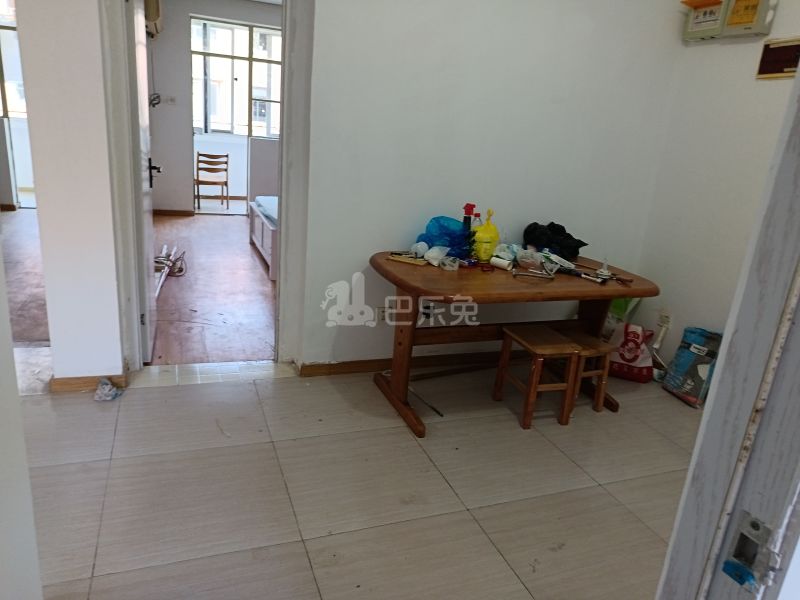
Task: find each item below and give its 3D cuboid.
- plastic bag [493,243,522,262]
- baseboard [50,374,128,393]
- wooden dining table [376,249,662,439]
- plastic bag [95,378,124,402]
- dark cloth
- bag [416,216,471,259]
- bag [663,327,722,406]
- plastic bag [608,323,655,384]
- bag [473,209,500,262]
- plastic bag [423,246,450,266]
[{"bbox_3d":[0.582,-0.255,3.000,0.138,0.091,0.113,-1,18,-22],"label":"plastic bag"},{"bbox_3d":[-1.519,0.402,2.711,0.334,0.069,0.022,-1,18,-19],"label":"baseboard"},{"bbox_3d":[0.558,0.184,3.034,1.480,0.724,0.927,-1,18,-22],"label":"wooden dining table"},{"bbox_3d":[-1.396,0.427,2.660,0.138,0.072,0.113,-1,18,-22],"label":"plastic bag"},{"bbox_3d":[0.896,-0.350,3.236,0.312,0.194,0.200,-1,18,-22],"label":"dark cloth"},{"bbox_3d":[0.233,-0.337,2.973,0.263,0.203,0.188,-1,18,-22],"label":"bag"},{"bbox_3d":[1.738,0.385,3.233,0.106,0.388,0.281,8,14,-24],"label":"bag"},{"bbox_3d":[1.405,0.317,3.418,0.231,0.344,0.138,6,17,4],"label":"plastic bag"},{"bbox_3d":[0.458,-0.343,2.935,0.131,0.275,0.119,-1,18,-22],"label":"bag"},{"bbox_3d":[0.182,-0.218,2.770,0.125,0.083,0.106,-1,18,-22],"label":"plastic bag"}]

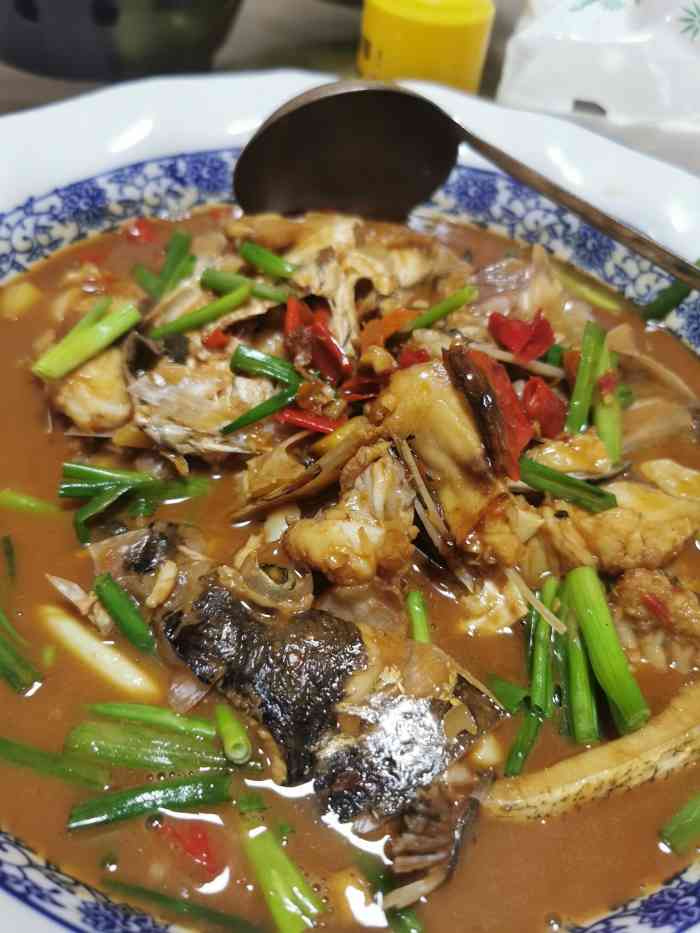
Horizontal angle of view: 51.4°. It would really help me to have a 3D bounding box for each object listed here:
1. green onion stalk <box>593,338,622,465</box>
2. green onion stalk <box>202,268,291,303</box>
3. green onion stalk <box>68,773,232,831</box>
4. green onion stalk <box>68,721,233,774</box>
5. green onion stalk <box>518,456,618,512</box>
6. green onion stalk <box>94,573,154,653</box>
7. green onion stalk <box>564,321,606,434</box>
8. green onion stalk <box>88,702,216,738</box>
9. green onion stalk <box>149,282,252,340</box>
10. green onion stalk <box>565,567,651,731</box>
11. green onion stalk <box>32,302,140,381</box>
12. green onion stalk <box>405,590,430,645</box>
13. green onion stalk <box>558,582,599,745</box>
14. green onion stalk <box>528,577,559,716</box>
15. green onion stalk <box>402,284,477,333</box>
[{"bbox_3d":[0.094,-0.025,0.263,0.008,0.007,0.055,9,59,-1],"label":"green onion stalk"},{"bbox_3d":[-0.041,-0.070,0.283,0.036,0.006,0.007,17,49,6],"label":"green onion stalk"},{"bbox_3d":[-0.047,0.080,0.174,0.037,0.005,0.006,-9,51,-16],"label":"green onion stalk"},{"bbox_3d":[-0.048,0.068,0.174,0.038,0.006,0.009,7,51,-2],"label":"green onion stalk"},{"bbox_3d":[0.065,0.006,0.218,0.027,0.005,0.007,25,52,7],"label":"green onion stalk"},{"bbox_3d":[-0.063,0.041,0.204,0.006,0.005,0.029,-27,60,-28],"label":"green onion stalk"},{"bbox_3d":[0.080,-0.031,0.250,0.006,0.006,0.048,16,60,5],"label":"green onion stalk"},{"bbox_3d":[-0.049,0.062,0.179,0.032,0.004,0.004,11,51,1],"label":"green onion stalk"},{"bbox_3d":[-0.051,-0.054,0.251,0.042,0.005,0.005,-35,63,-30],"label":"green onion stalk"},{"bbox_3d":[0.068,0.047,0.192,0.008,0.008,0.040,-9,69,-15],"label":"green onion stalk"},{"bbox_3d":[-0.095,-0.046,0.264,0.010,0.009,0.043,36,58,21],"label":"green onion stalk"},{"bbox_3d":[0.020,0.043,0.211,0.004,0.004,0.018,-4,60,-12],"label":"green onion stalk"},{"bbox_3d":[0.064,0.054,0.206,0.007,0.006,0.046,7,54,-3],"label":"green onion stalk"},{"bbox_3d":[0.056,0.051,0.208,0.006,0.005,0.042,13,56,3],"label":"green onion stalk"},{"bbox_3d":[0.033,-0.056,0.260,0.039,0.005,0.005,-34,63,-29],"label":"green onion stalk"}]

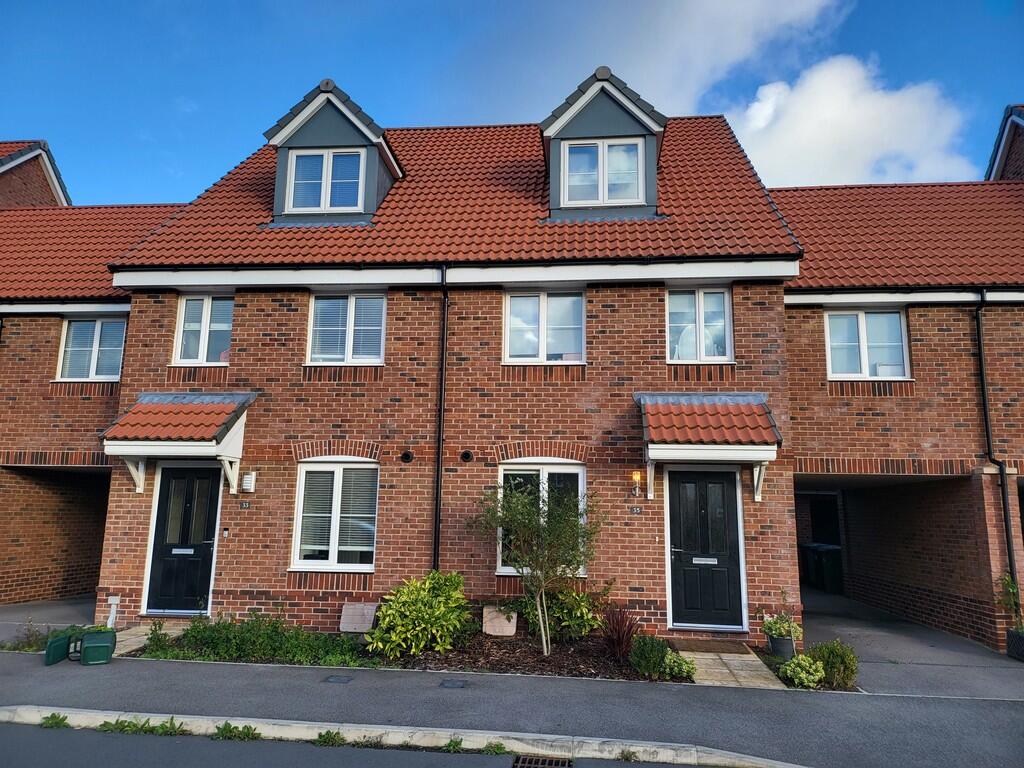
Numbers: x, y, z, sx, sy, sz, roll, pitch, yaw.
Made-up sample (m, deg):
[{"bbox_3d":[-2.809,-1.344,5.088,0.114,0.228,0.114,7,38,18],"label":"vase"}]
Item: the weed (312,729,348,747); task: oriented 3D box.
[{"bbox_3d":[-1.399,2.711,5.463,0.260,0.100,0.180,0,-10,5],"label":"weed"}]

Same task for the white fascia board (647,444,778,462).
[{"bbox_3d":[2.489,0.850,8.810,1.555,0.197,0.060,0,-10,5],"label":"white fascia board"}]

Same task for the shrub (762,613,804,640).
[{"bbox_3d":[3.165,2.837,8.308,0.456,0.314,0.420,0,-10,5],"label":"shrub"}]

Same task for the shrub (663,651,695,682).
[{"bbox_3d":[1.707,2.843,7.216,0.340,0.290,0.320,0,-10,5],"label":"shrub"}]

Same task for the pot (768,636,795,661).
[{"bbox_3d":[3.138,3.066,8.269,0.283,0.262,0.285,0,-10,5],"label":"pot"}]

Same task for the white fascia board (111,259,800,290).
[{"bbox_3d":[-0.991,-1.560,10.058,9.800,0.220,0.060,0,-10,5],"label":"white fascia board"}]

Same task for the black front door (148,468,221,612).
[{"bbox_3d":[-4.612,2.189,10.013,0.899,1.999,0.070,0,-10,5],"label":"black front door"}]

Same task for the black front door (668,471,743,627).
[{"bbox_3d":[2.560,2.165,9.406,0.898,2.000,0.070,0,-10,5],"label":"black front door"}]

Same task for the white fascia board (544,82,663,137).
[{"bbox_3d":[1.412,-4.283,11.016,1.828,0.885,0.070,0,-10,5],"label":"white fascia board"}]

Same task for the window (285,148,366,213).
[{"bbox_3d":[-2.965,-3.239,11.346,1.290,1.100,0.100,0,-10,5],"label":"window"}]

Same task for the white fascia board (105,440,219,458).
[{"bbox_3d":[-4.632,0.849,9.376,1.540,0.200,0.060,0,-10,5],"label":"white fascia board"}]

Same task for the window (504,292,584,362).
[{"bbox_3d":[0.444,-0.790,9.961,1.120,1.050,0.120,0,-10,5],"label":"window"}]

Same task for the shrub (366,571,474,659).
[{"bbox_3d":[-1.088,2.663,8.409,1.220,0.990,1.000,0,-10,5],"label":"shrub"}]

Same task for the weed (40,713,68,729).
[{"bbox_3d":[-3.651,2.678,5.668,0.220,0.100,0.160,0,-10,5],"label":"weed"}]

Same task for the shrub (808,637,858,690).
[{"bbox_3d":[3.317,2.854,7.333,0.500,0.432,0.480,0,-10,5],"label":"shrub"}]

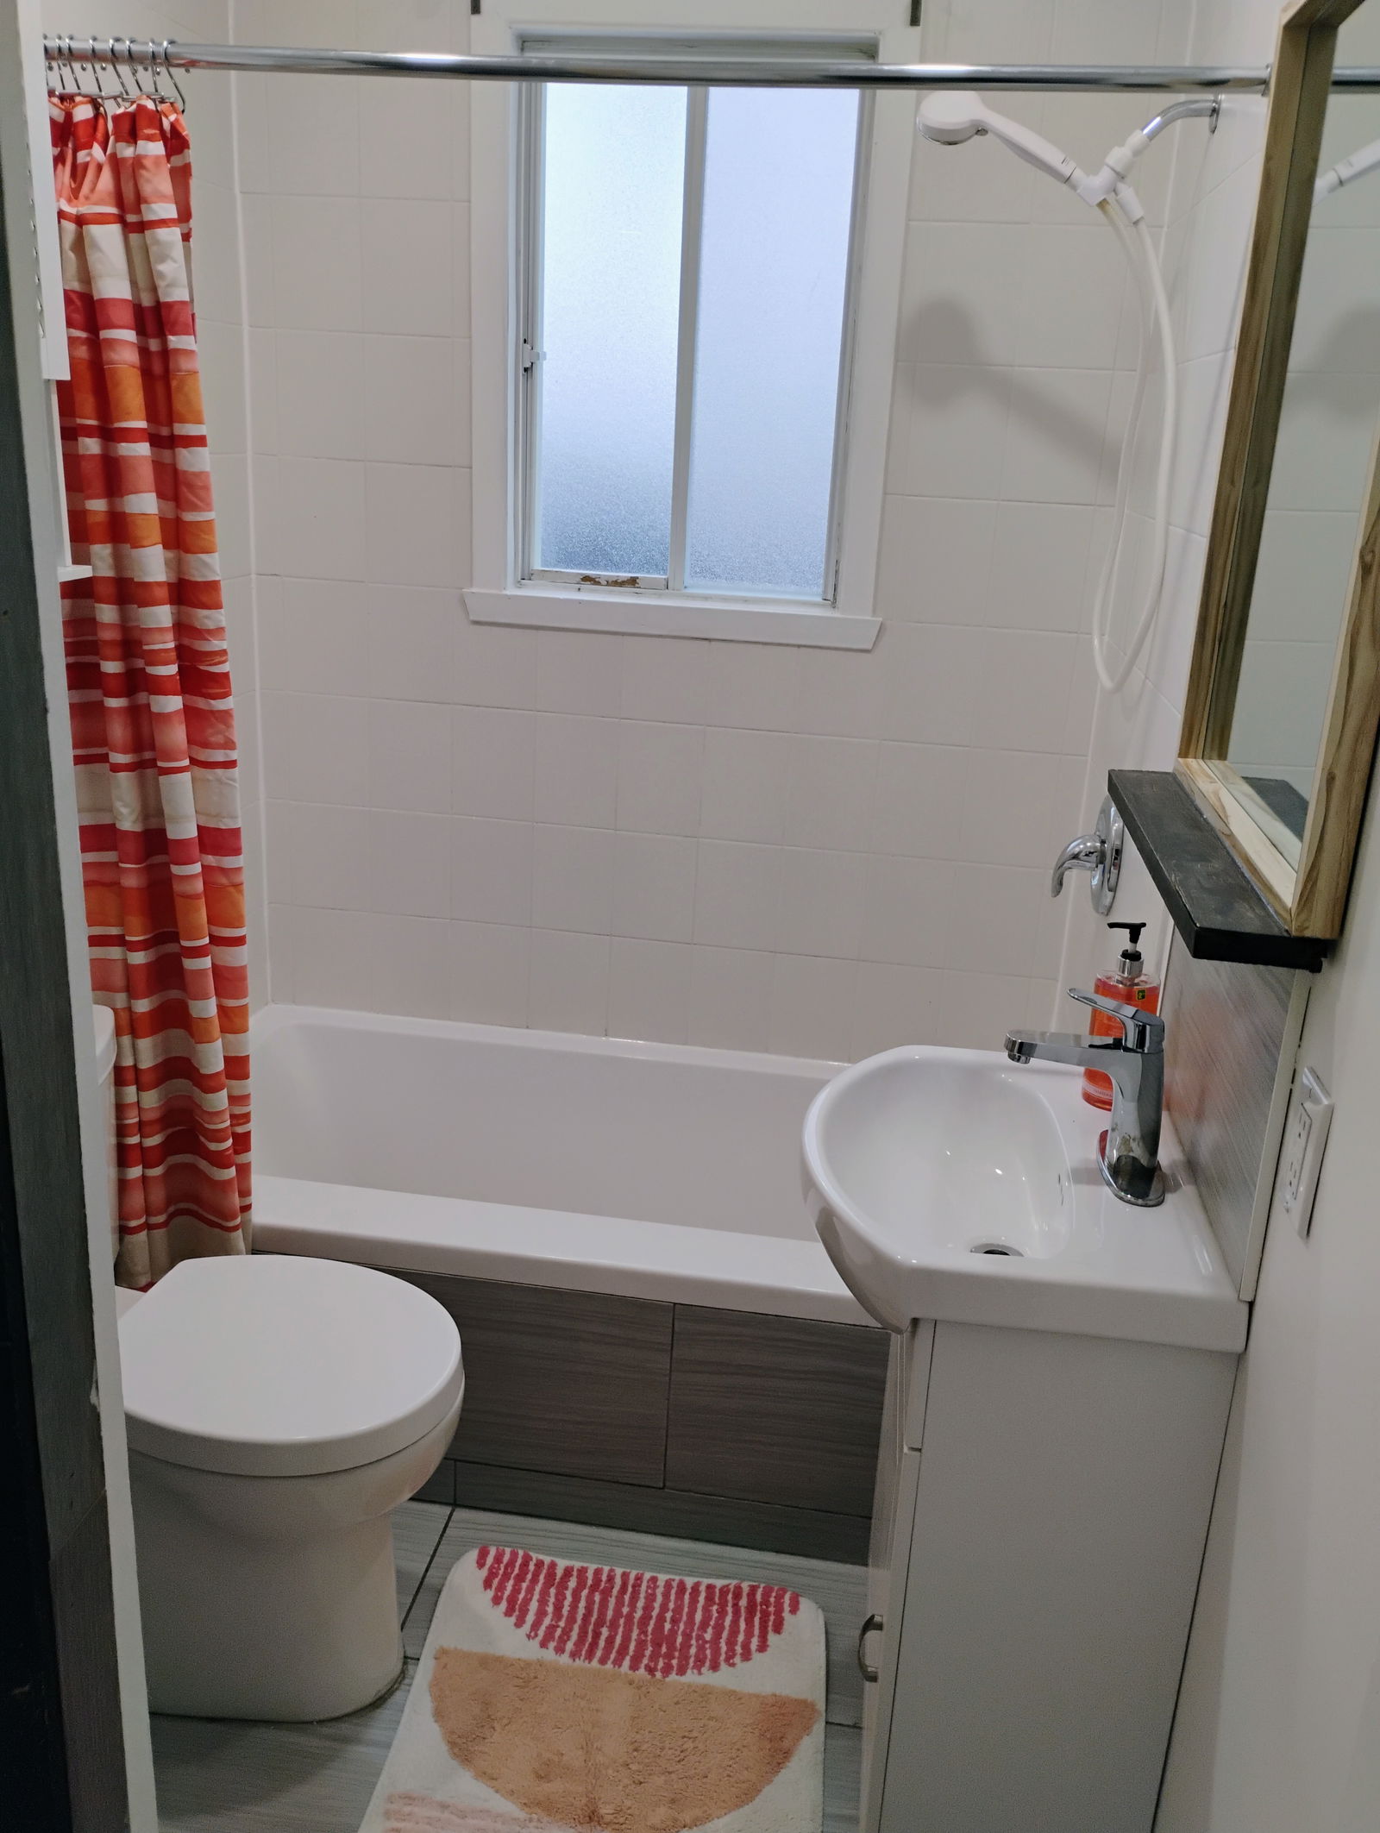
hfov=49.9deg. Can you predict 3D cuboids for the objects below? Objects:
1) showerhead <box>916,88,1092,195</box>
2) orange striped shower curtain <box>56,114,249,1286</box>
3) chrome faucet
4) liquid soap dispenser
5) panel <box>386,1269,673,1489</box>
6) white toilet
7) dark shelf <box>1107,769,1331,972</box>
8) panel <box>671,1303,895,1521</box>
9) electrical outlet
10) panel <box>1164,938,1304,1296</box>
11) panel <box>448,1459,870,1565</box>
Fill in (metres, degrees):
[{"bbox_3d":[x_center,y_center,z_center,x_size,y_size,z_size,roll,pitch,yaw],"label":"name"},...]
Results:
[{"bbox_3d":[0.410,-1.021,1.950,0.228,0.078,0.085,35,19,-3],"label":"showerhead"},{"bbox_3d":[-0.718,-0.088,1.941,0.270,1.780,0.200,5,17,7],"label":"orange striped shower curtain"},{"bbox_3d":[0.406,0.165,1.521,0.170,0.193,0.160,5,17,7],"label":"chrome faucet"},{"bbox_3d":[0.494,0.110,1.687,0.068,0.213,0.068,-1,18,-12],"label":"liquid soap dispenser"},{"bbox_3d":[-0.310,0.639,2.091,0.569,0.298,0.014,5,17,7],"label":"panel"},{"bbox_3d":[-0.617,0.545,1.812,0.685,0.770,0.370,5,17,7],"label":"white toilet"},{"bbox_3d":[0.498,-0.068,1.475,0.101,0.026,0.645,5,17,7],"label":"dark shelf"},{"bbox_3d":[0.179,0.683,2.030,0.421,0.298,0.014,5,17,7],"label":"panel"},{"bbox_3d":[0.483,0.187,1.161,0.011,0.118,0.076,5,17,7],"label":"electrical outlet"},{"bbox_3d":[0.528,0.122,1.489,0.013,0.302,0.520,5,17,7],"label":"panel"},{"bbox_3d":[-0.043,0.843,2.112,0.601,0.078,0.014,5,17,7],"label":"panel"}]

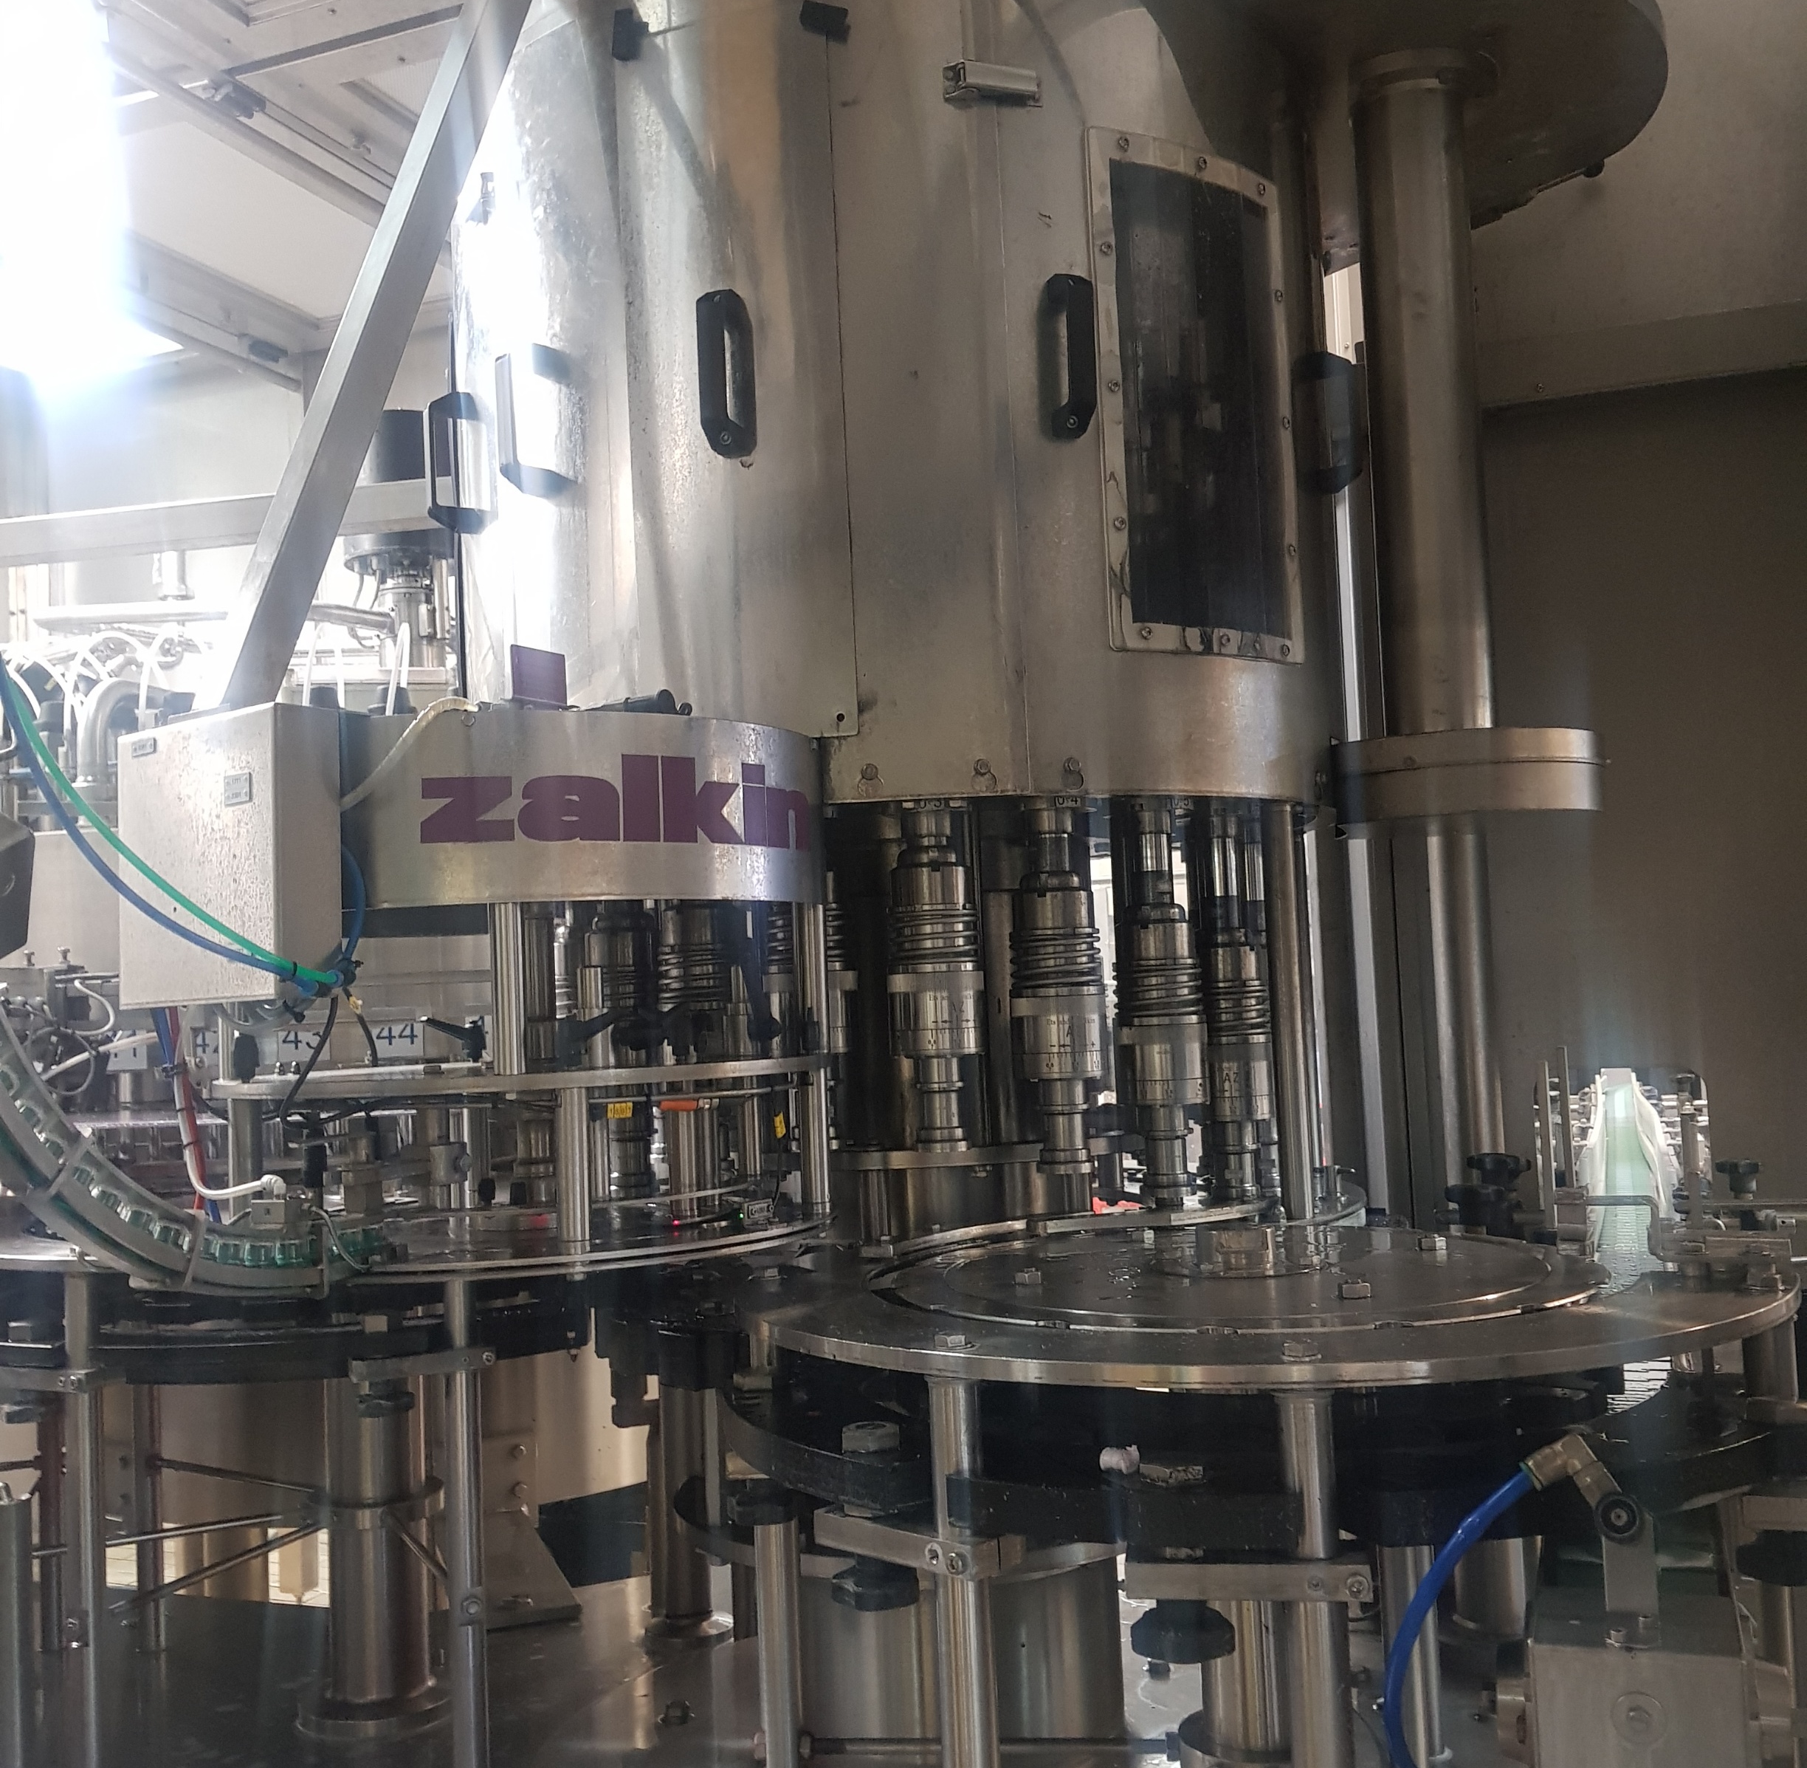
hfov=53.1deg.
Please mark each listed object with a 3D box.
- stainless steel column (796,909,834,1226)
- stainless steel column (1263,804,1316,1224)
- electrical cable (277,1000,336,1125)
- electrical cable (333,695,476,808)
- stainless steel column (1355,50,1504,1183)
[{"bbox_3d":[-0.088,0.172,1.801,0.025,0.314,0.025,-2,-4,0],"label":"stainless steel column"},{"bbox_3d":[0.346,0.113,1.613,0.028,0.370,0.028,-2,-4,0],"label":"stainless steel column"},{"bbox_3d":[-0.517,0.153,1.570,0.050,0.110,0.035,-2,-4,0],"label":"electrical cable"},{"bbox_3d":[-0.451,-0.119,1.640,0.125,0.105,0.070,-2,-4,0],"label":"electrical cable"},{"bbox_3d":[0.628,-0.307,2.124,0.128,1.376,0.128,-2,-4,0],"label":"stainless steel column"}]

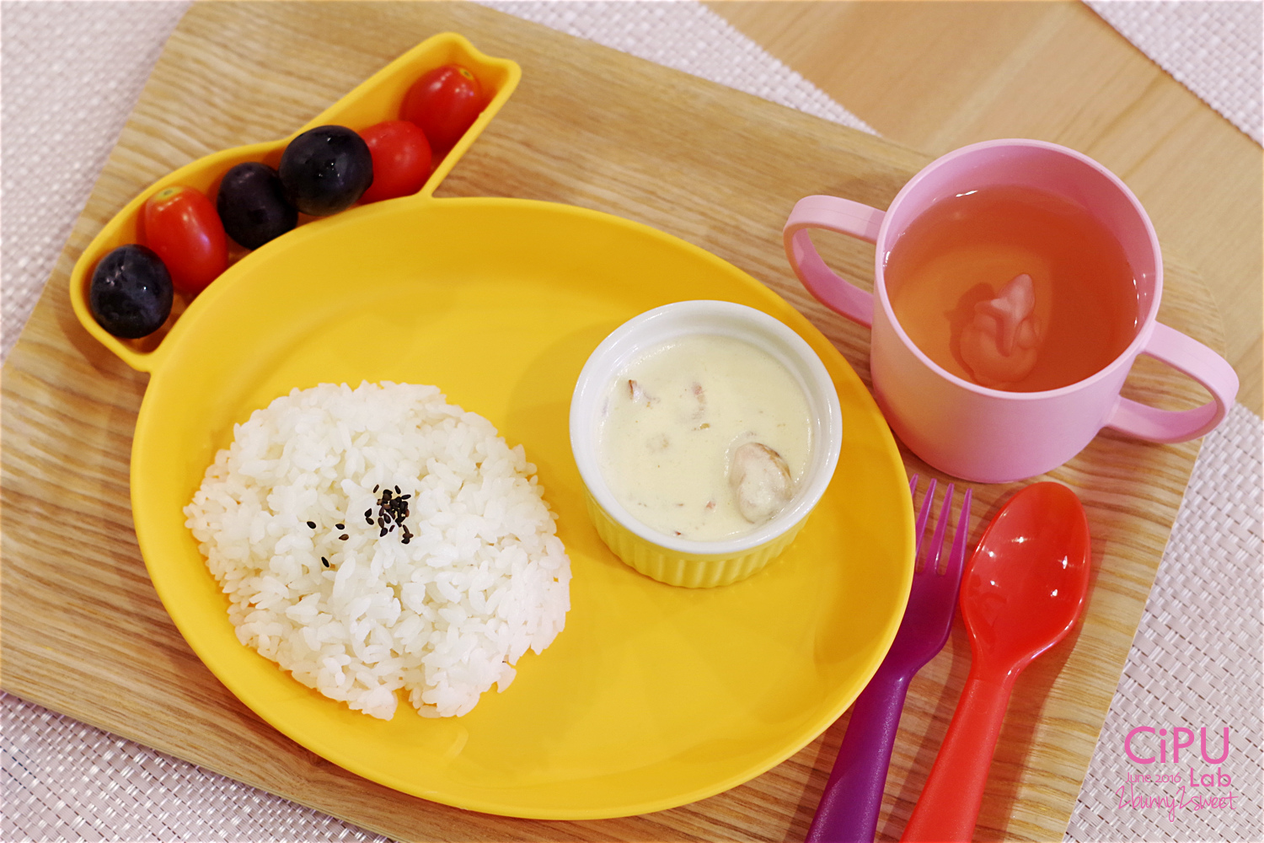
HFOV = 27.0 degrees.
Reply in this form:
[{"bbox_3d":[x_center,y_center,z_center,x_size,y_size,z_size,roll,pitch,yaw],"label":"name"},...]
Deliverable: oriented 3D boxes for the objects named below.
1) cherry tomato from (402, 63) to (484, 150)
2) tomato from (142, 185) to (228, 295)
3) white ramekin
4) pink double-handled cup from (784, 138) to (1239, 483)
[{"bbox_3d":[-0.058,-0.095,0.799,0.023,0.029,0.023,34,46,-1],"label":"cherry tomato"},{"bbox_3d":[-0.133,-0.054,0.785,0.023,0.034,0.023,5,37,25],"label":"tomato"},{"bbox_3d":[0.021,0.007,0.751,0.076,0.038,0.076,0,69,1],"label":"white ramekin"},{"bbox_3d":[0.106,-0.028,0.748,0.134,0.073,0.078,23,71,10],"label":"pink double-handled cup"}]

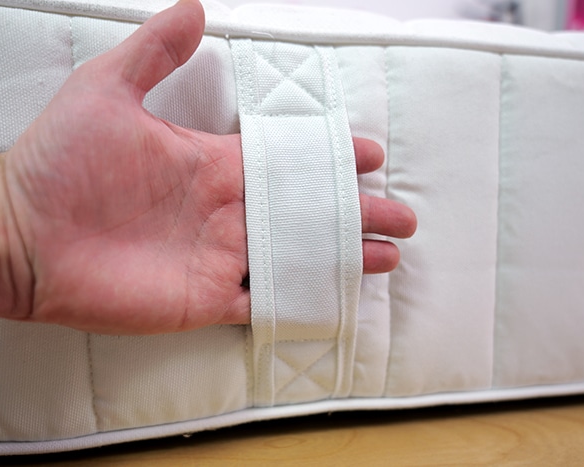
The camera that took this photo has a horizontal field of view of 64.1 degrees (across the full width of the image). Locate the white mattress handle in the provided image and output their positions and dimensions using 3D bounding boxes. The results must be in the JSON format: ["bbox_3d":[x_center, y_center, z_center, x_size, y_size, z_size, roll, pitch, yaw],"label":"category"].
[{"bbox_3d":[0.005,-0.001,0.211,0.051,0.171,0.026,-3,4,-14],"label":"white mattress handle"}]

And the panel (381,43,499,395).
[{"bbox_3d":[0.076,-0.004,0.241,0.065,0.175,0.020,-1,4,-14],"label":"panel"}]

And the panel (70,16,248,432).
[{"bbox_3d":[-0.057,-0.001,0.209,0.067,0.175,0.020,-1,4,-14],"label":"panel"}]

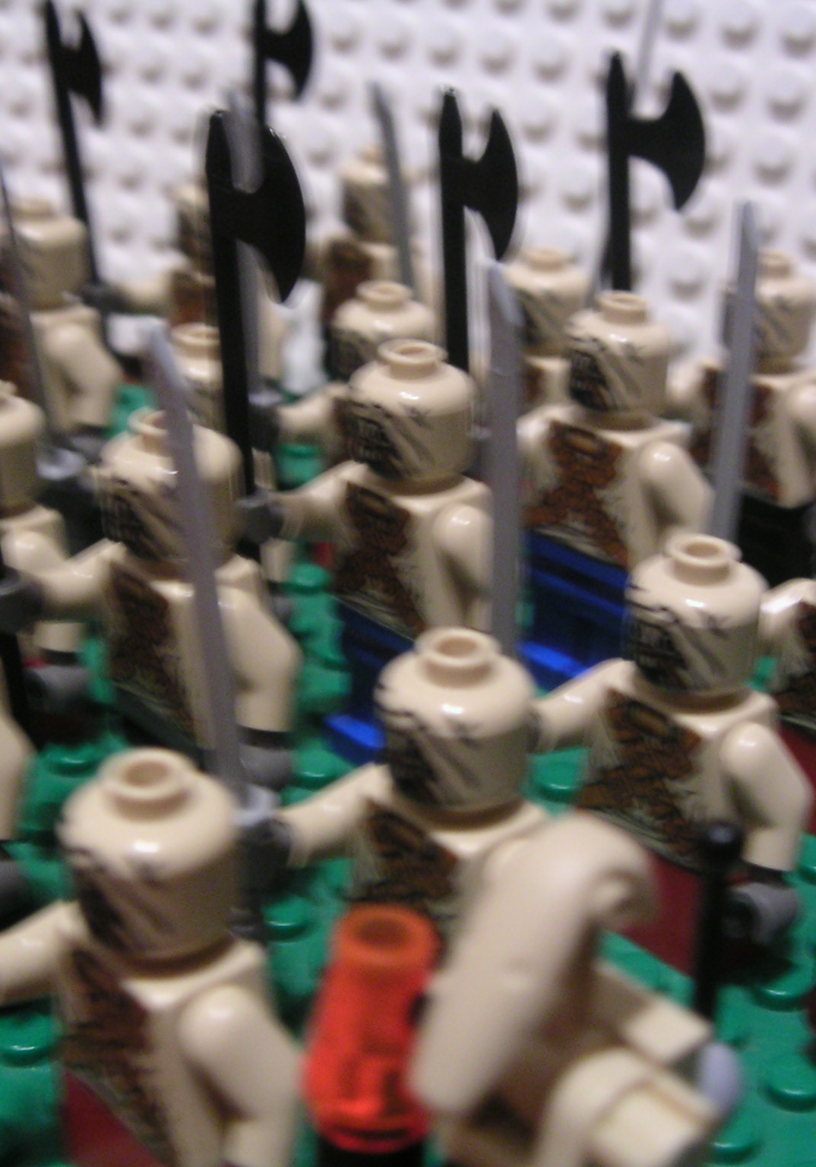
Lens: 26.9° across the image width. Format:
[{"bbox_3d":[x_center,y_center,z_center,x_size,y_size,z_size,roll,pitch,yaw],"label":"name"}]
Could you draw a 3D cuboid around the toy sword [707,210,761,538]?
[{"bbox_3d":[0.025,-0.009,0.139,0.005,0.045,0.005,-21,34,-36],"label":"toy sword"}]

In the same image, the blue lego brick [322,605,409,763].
[{"bbox_3d":[0.000,0.010,0.157,0.010,0.016,0.016,-20,33,-36],"label":"blue lego brick"}]

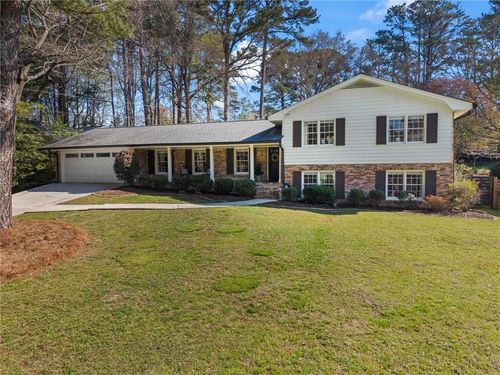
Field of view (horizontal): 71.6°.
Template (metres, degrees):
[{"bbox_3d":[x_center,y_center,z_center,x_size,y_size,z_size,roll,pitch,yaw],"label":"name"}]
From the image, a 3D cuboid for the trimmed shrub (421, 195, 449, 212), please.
[{"bbox_3d":[8.661,0.743,16.100,1.300,0.806,1.150,0,4,18],"label":"trimmed shrub"}]

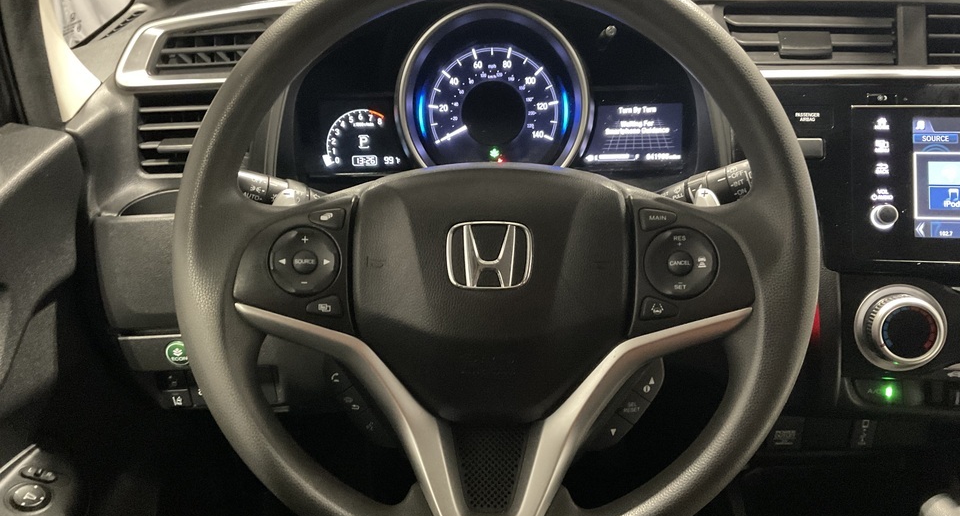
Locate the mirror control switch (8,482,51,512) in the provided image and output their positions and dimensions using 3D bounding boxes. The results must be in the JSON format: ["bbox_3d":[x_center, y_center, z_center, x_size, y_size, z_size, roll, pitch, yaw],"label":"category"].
[{"bbox_3d":[-0.314,0.167,0.560,0.027,0.012,0.027,0,41,2],"label":"mirror control switch"}]

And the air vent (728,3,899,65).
[{"bbox_3d":[0.258,-0.175,0.630,0.136,0.047,0.030,1,9,5],"label":"air vent"}]

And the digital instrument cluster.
[{"bbox_3d":[0.013,-0.139,0.675,0.325,0.145,0.050,0,5,2],"label":"digital instrument cluster"}]

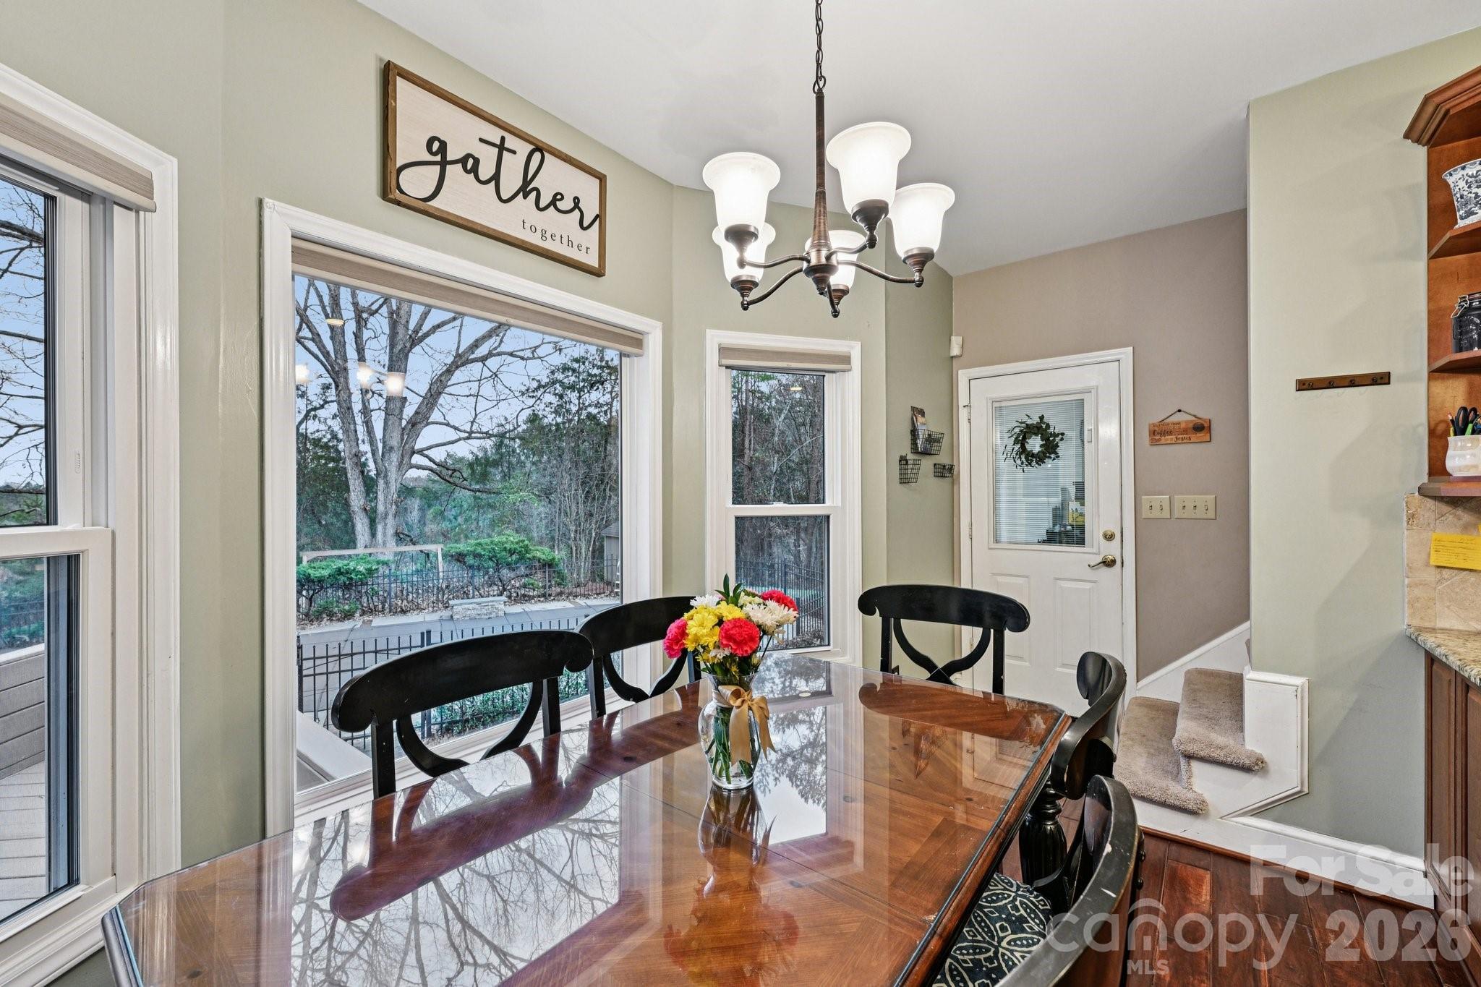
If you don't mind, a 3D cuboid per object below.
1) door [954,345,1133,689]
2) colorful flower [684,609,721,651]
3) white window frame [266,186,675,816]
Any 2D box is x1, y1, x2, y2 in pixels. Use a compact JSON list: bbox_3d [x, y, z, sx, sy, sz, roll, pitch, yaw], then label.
[{"bbox_3d":[1.789,0.266,3.422,0.916,2.109,0.120,0,0,36],"label":"door"},{"bbox_3d":[-0.071,0.257,1.080,0.067,0.077,0.065,0,0,9],"label":"colorful flower"},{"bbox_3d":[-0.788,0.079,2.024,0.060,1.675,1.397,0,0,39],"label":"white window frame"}]

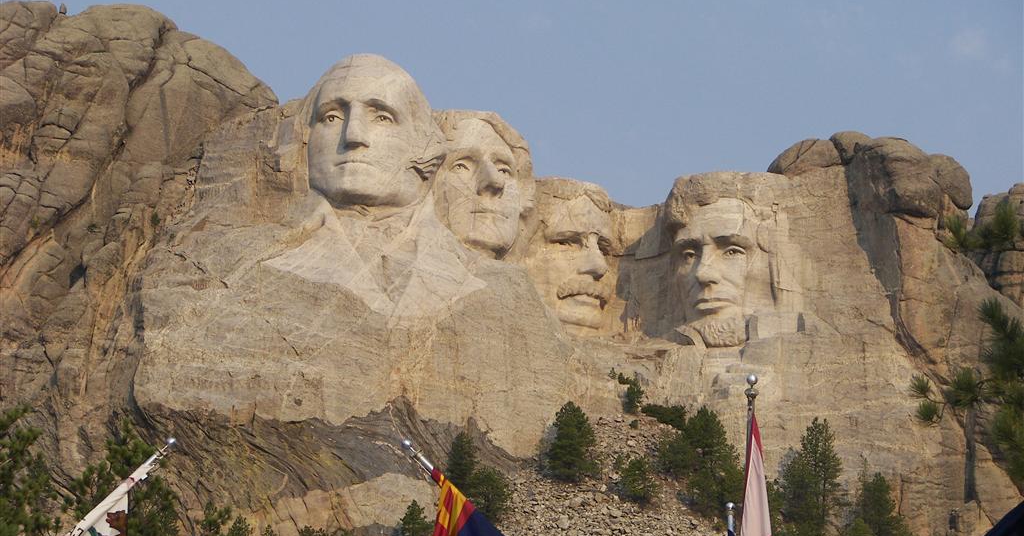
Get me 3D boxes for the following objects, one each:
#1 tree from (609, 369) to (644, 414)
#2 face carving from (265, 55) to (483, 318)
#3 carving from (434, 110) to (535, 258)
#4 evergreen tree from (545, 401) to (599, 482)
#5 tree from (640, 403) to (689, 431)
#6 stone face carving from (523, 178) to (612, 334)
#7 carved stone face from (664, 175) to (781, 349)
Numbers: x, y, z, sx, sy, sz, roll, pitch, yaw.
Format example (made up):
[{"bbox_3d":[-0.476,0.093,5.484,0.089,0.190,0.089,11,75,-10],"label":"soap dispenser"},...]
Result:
[{"bbox_3d":[12.830,13.720,453.610,3.600,5.000,3.500,0,-14,0],"label":"tree"},{"bbox_3d":[-15.490,-9.120,456.650,24.000,29.500,17.000,-4,-15,15],"label":"face carving"},{"bbox_3d":[-3.130,-9.510,464.890,11.500,17.000,10.000,8,-16,-27],"label":"carving"},{"bbox_3d":[6.410,18.680,439.560,5.400,8.700,5.400,0,-14,0],"label":"evergreen tree"},{"bbox_3d":[16.900,16.460,452.390,5.300,3.000,4.200,0,-14,0],"label":"tree"},{"bbox_3d":[6.430,-1.330,472.950,10.500,18.000,9.500,11,-18,-36],"label":"stone face carving"},{"bbox_3d":[24.200,-0.860,469.380,12.800,19.300,9.500,-4,-15,14],"label":"carved stone face"}]

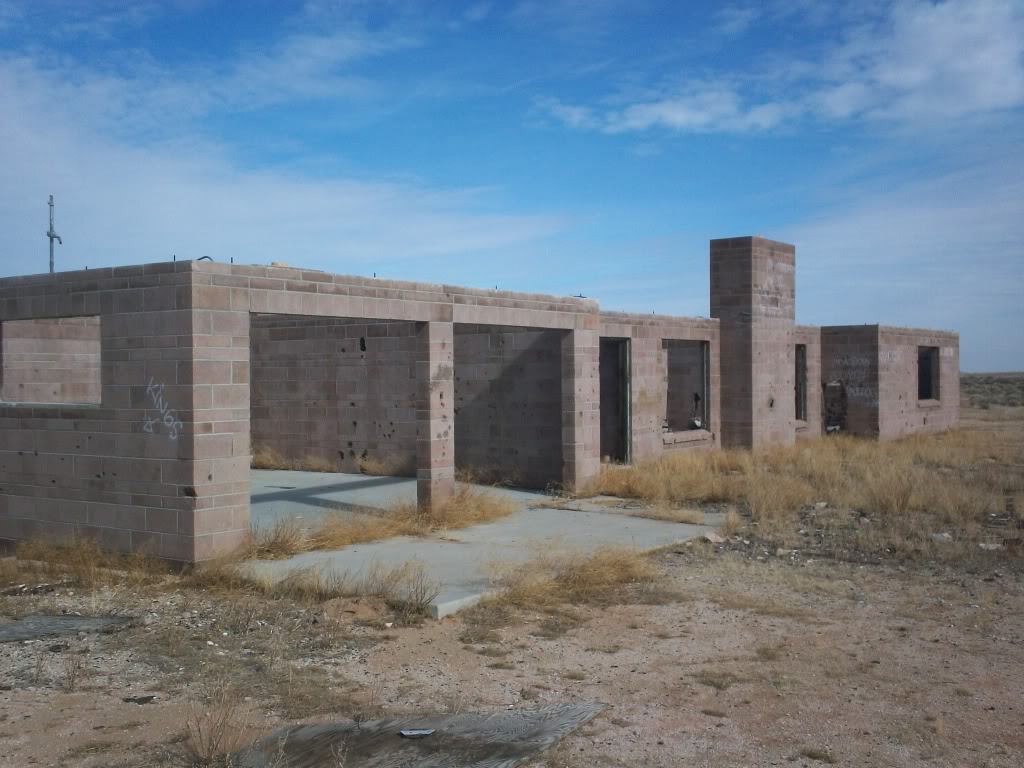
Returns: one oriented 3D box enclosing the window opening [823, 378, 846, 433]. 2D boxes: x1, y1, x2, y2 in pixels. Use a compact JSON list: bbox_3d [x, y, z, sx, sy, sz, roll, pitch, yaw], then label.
[{"bbox_3d":[6.001,0.437,20.785,0.460,1.050,0.200,0,1,35],"label":"window opening"}]

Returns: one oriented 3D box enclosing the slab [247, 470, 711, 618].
[{"bbox_3d":[-2.478,1.472,12.771,9.100,0.170,6.200,0,1,35],"label":"slab"}]

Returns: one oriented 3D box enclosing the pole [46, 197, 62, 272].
[{"bbox_3d":[-6.608,-1.921,16.200,0.120,1.600,0.220,0,1,35],"label":"pole"}]

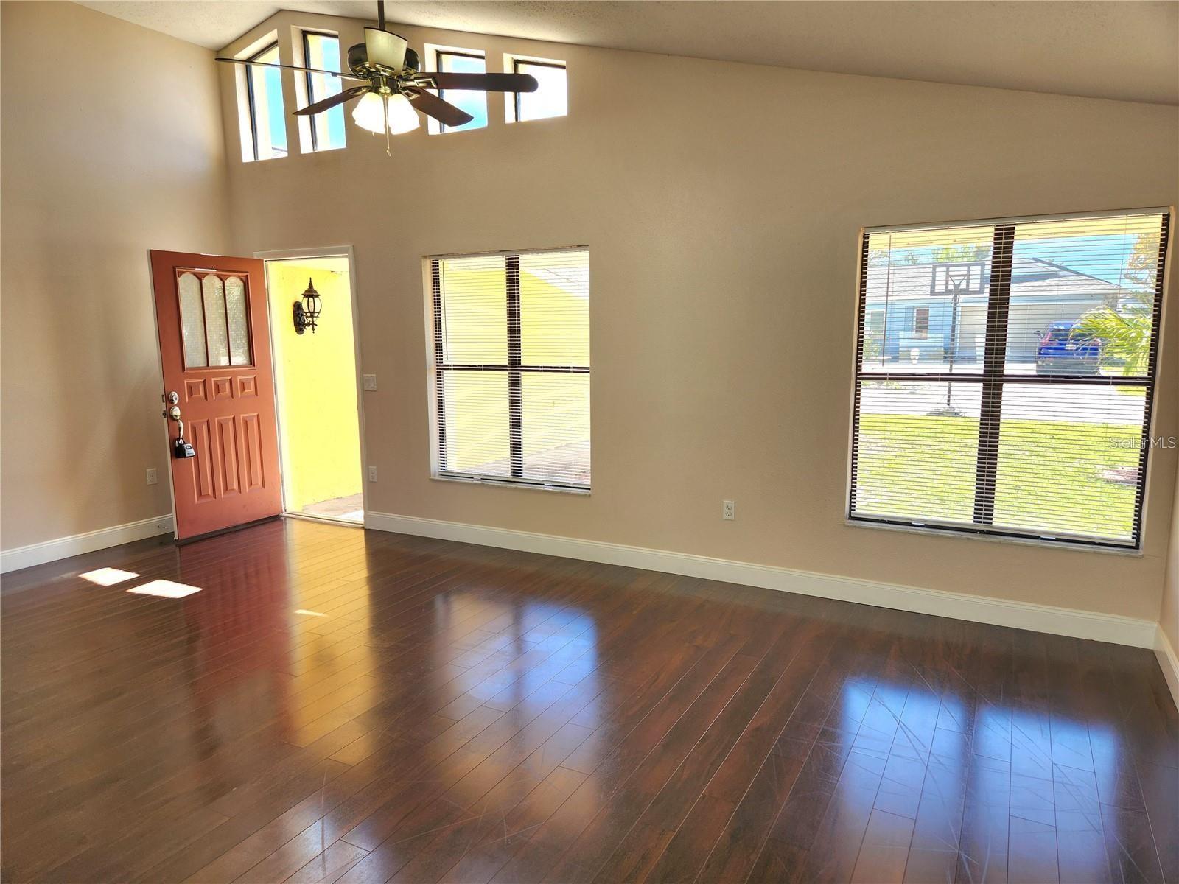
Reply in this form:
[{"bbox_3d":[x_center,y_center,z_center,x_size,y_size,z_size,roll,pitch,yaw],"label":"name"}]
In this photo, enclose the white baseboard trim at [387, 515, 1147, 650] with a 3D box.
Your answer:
[{"bbox_3d":[0.453,0.750,4.830,4.966,0.134,0.018,4,9,29],"label":"white baseboard trim"}]

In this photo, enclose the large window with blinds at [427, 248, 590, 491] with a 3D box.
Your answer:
[{"bbox_3d":[-0.547,-0.484,5.277,1.310,1.551,0.110,4,9,29],"label":"large window with blinds"}]

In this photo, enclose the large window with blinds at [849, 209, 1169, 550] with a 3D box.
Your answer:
[{"bbox_3d":[1.994,-0.299,3.873,1.299,1.542,0.110,4,9,29],"label":"large window with blinds"}]

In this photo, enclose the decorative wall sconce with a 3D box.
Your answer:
[{"bbox_3d":[-2.471,-1.198,6.893,0.235,0.490,0.180,4,9,29],"label":"decorative wall sconce"}]

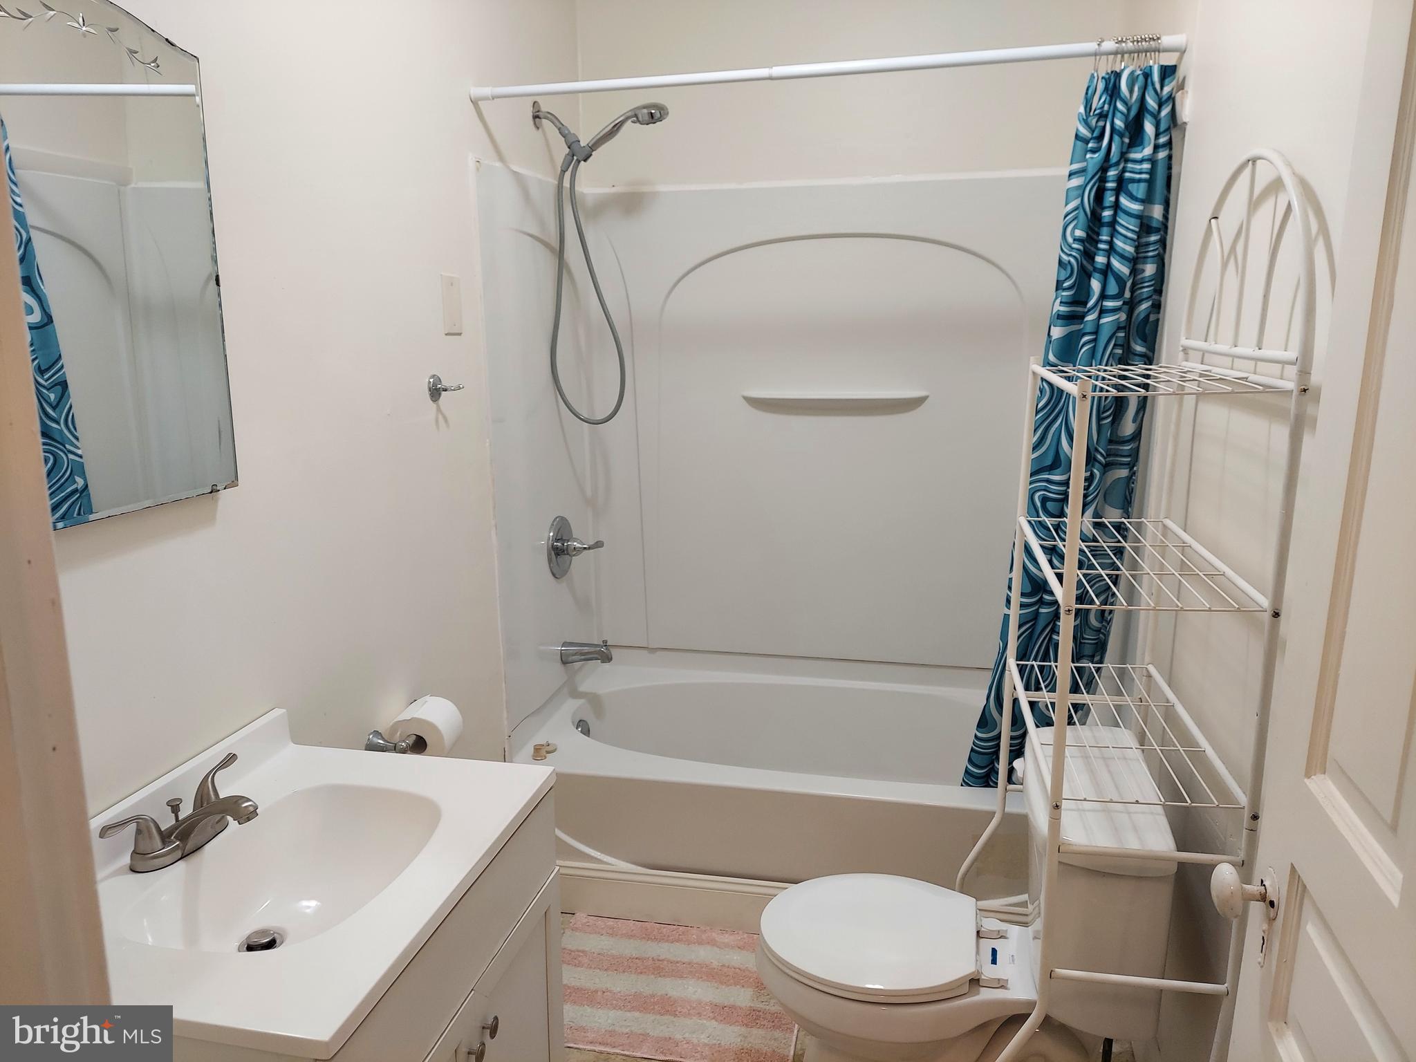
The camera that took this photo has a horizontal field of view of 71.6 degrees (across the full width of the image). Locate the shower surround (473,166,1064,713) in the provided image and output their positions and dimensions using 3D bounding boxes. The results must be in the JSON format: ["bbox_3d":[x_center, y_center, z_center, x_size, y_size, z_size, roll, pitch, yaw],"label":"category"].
[{"bbox_3d":[0.286,-0.211,2.594,1.507,1.425,0.728,2,13,13],"label":"shower surround"}]

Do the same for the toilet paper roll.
[{"bbox_3d":[-0.571,0.415,2.002,0.116,0.116,0.099,2,13,13],"label":"toilet paper roll"}]

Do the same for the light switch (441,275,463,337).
[{"bbox_3d":[-0.567,-0.501,2.175,0.008,0.121,0.078,2,13,13],"label":"light switch"}]

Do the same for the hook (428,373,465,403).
[{"bbox_3d":[-0.564,-0.307,2.110,0.058,0.058,0.060,2,13,13],"label":"hook"}]

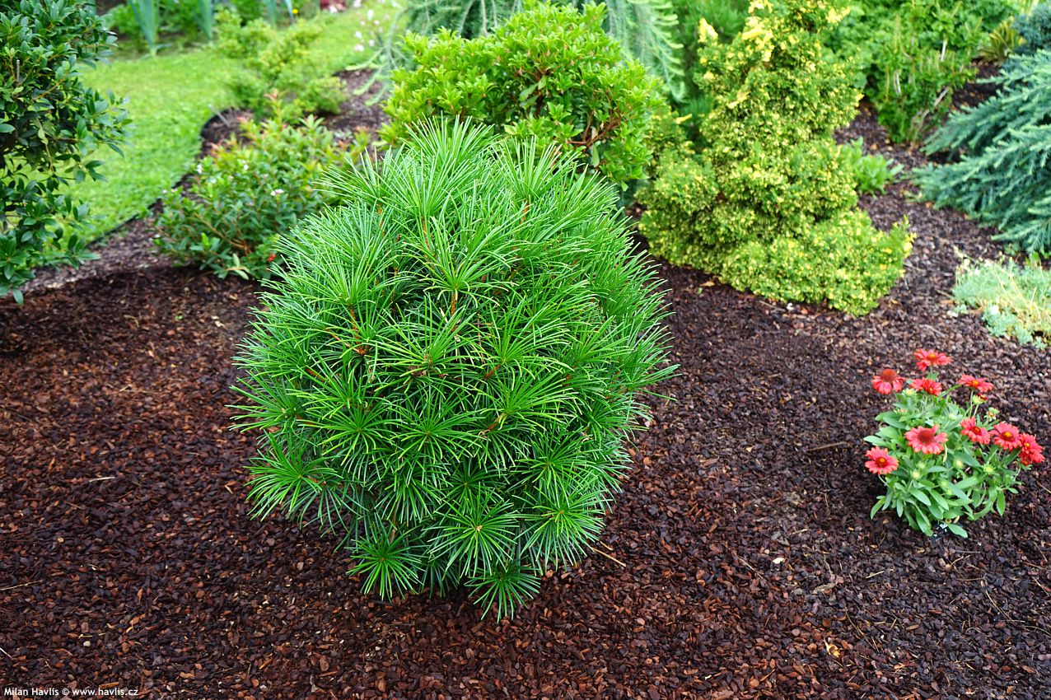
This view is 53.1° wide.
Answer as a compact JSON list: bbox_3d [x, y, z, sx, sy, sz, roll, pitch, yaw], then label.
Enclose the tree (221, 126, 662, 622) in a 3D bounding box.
[{"bbox_3d":[-0.114,0.033,1.785,0.726,0.793,0.711,0,27,0],"label":"tree"}]

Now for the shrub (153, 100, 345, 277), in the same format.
[{"bbox_3d":[-0.814,-0.527,3.257,0.639,0.453,0.618,0,27,0],"label":"shrub"}]

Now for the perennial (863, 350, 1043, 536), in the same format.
[{"bbox_3d":[0.814,0.174,2.007,0.314,0.340,0.299,0,27,0],"label":"perennial"}]

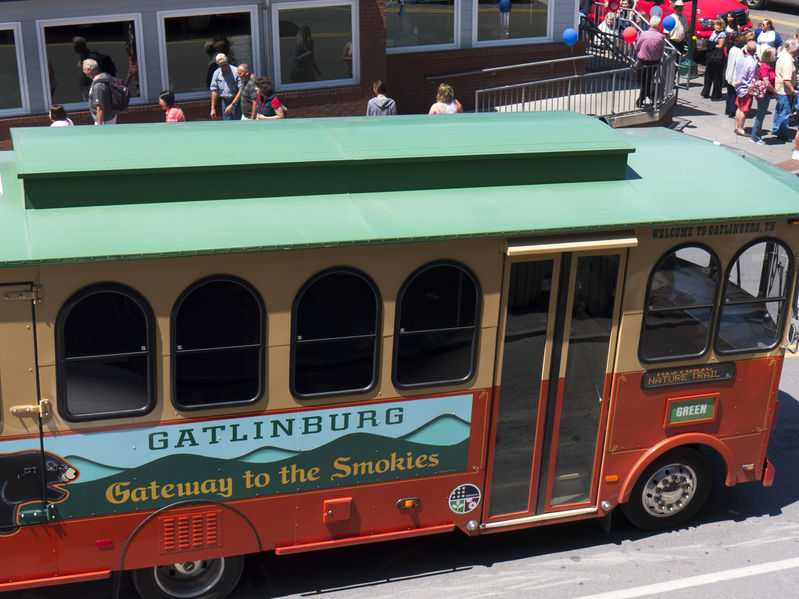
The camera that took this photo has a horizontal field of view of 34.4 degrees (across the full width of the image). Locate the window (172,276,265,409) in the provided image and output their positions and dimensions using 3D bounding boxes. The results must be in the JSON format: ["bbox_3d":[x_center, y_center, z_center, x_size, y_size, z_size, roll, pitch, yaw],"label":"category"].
[{"bbox_3d":[-1.231,0.288,8.786,0.660,0.991,0.060,-4,22,-20],"label":"window"}]

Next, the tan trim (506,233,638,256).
[{"bbox_3d":[1.270,-0.401,9.422,1.070,0.090,0.100,-4,22,-20],"label":"tan trim"}]

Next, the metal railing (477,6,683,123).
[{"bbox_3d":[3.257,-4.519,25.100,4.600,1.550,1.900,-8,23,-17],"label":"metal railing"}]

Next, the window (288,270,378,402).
[{"bbox_3d":[-0.441,0.227,9.069,0.667,0.991,0.060,-4,22,-20],"label":"window"}]

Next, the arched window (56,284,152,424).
[{"bbox_3d":[-1.933,0.342,8.534,0.652,0.991,0.060,-4,22,-20],"label":"arched window"}]

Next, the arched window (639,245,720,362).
[{"bbox_3d":[2.182,0.020,10.005,0.649,0.986,0.060,-4,22,-20],"label":"arched window"}]

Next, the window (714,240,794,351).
[{"bbox_3d":[2.811,-0.029,10.230,0.641,0.986,0.060,-4,22,-20],"label":"window"}]

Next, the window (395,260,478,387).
[{"bbox_3d":[0.277,0.172,9.326,0.669,0.991,0.060,-4,22,-20],"label":"window"}]

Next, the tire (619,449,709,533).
[{"bbox_3d":[2.241,1.576,10.863,0.830,0.830,0.240,-4,22,-20],"label":"tire"}]

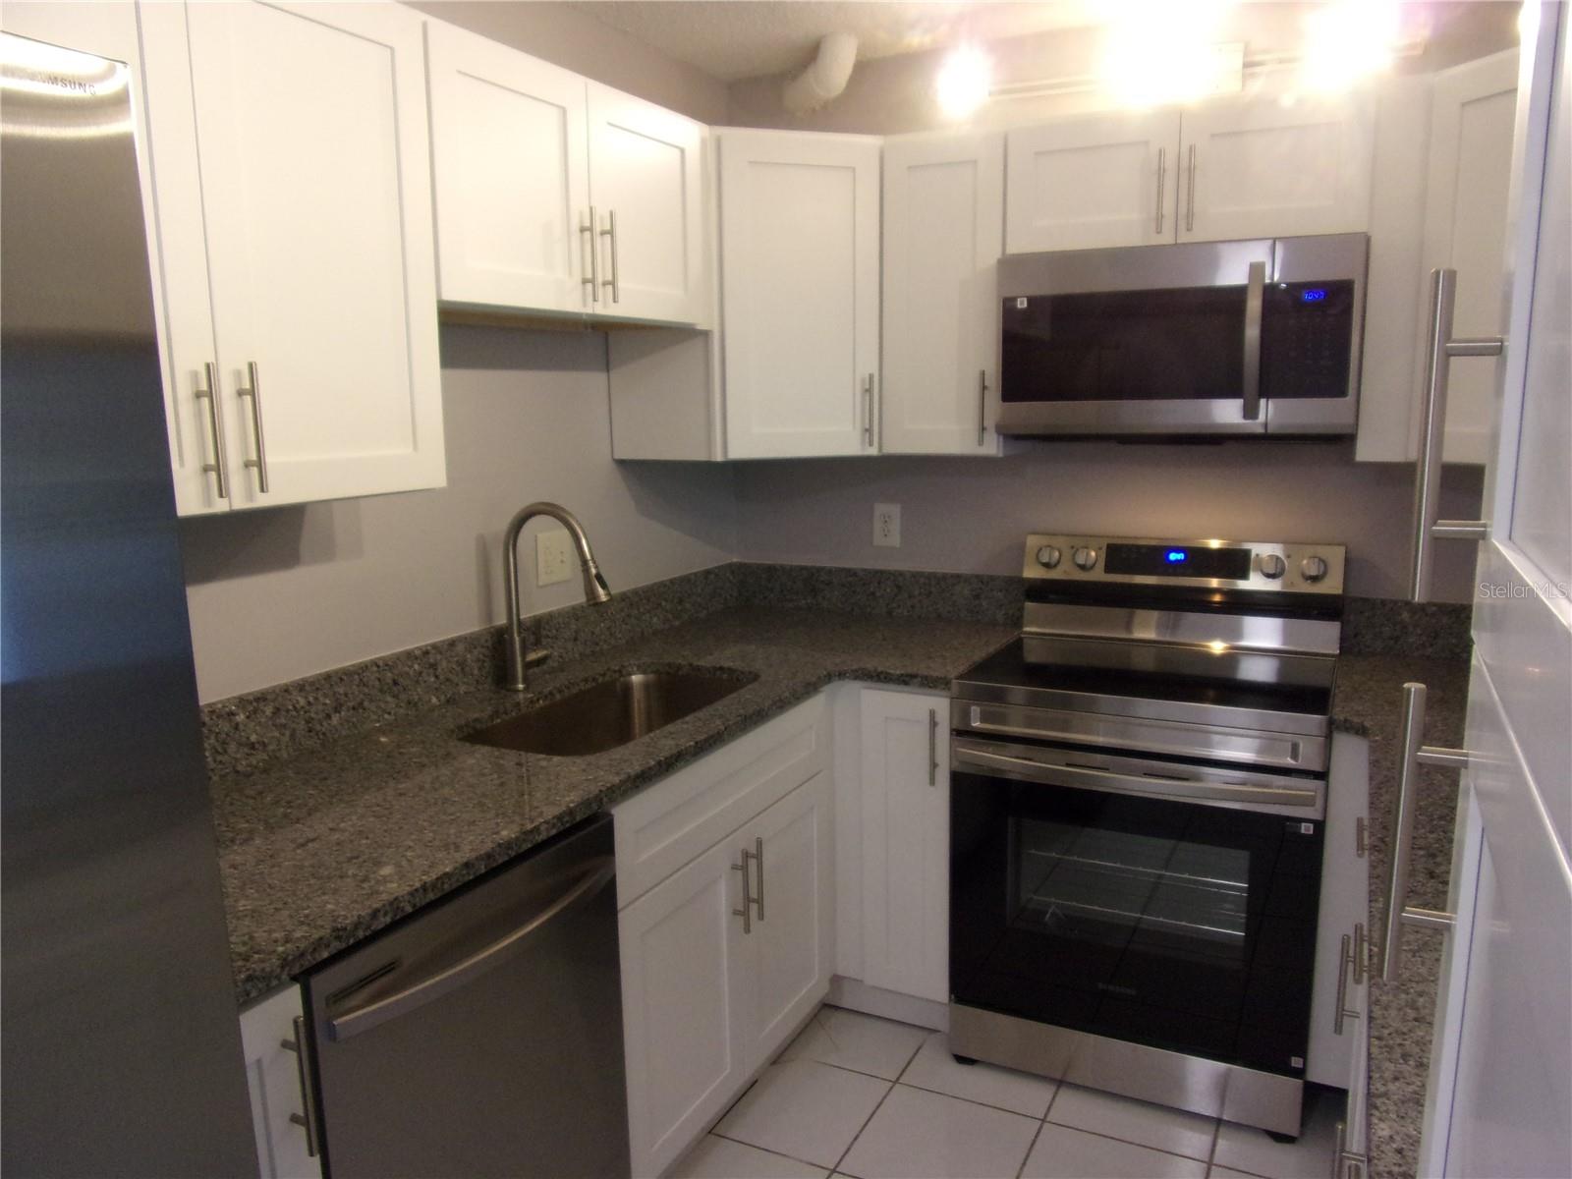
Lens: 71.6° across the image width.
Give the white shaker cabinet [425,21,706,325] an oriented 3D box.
[{"bbox_3d":[-0.521,-0.766,2.187,0.330,0.445,0.840,4,11,27],"label":"white shaker cabinet"}]

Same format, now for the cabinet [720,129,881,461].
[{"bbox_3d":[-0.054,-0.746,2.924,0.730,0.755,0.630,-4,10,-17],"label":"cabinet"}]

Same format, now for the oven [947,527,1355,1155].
[{"bbox_3d":[0.842,0.500,2.548,0.757,1.167,0.675,4,11,27],"label":"oven"}]

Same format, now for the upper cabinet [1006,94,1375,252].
[{"bbox_3d":[0.914,-0.908,2.487,0.757,0.290,0.330,4,11,27],"label":"upper cabinet"}]

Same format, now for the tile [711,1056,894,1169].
[{"bbox_3d":[0.039,1.136,2.390,0.305,0.010,0.330,4,11,27],"label":"tile"}]

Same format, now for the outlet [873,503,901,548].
[{"bbox_3d":[0.292,-0.182,3.123,0.080,0.125,0.008,4,11,27],"label":"outlet"}]

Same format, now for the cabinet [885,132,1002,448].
[{"bbox_3d":[0.446,-0.725,2.763,0.305,0.755,0.330,4,11,27],"label":"cabinet"}]

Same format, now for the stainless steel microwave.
[{"bbox_3d":[0.902,-0.565,2.510,0.757,0.410,0.405,4,11,27],"label":"stainless steel microwave"}]

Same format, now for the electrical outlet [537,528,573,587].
[{"bbox_3d":[-0.548,-0.075,2.586,0.008,0.124,0.122,4,11,27],"label":"electrical outlet"}]

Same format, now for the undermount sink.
[{"bbox_3d":[-0.341,0.367,2.281,0.390,0.220,0.720,4,11,27],"label":"undermount sink"}]

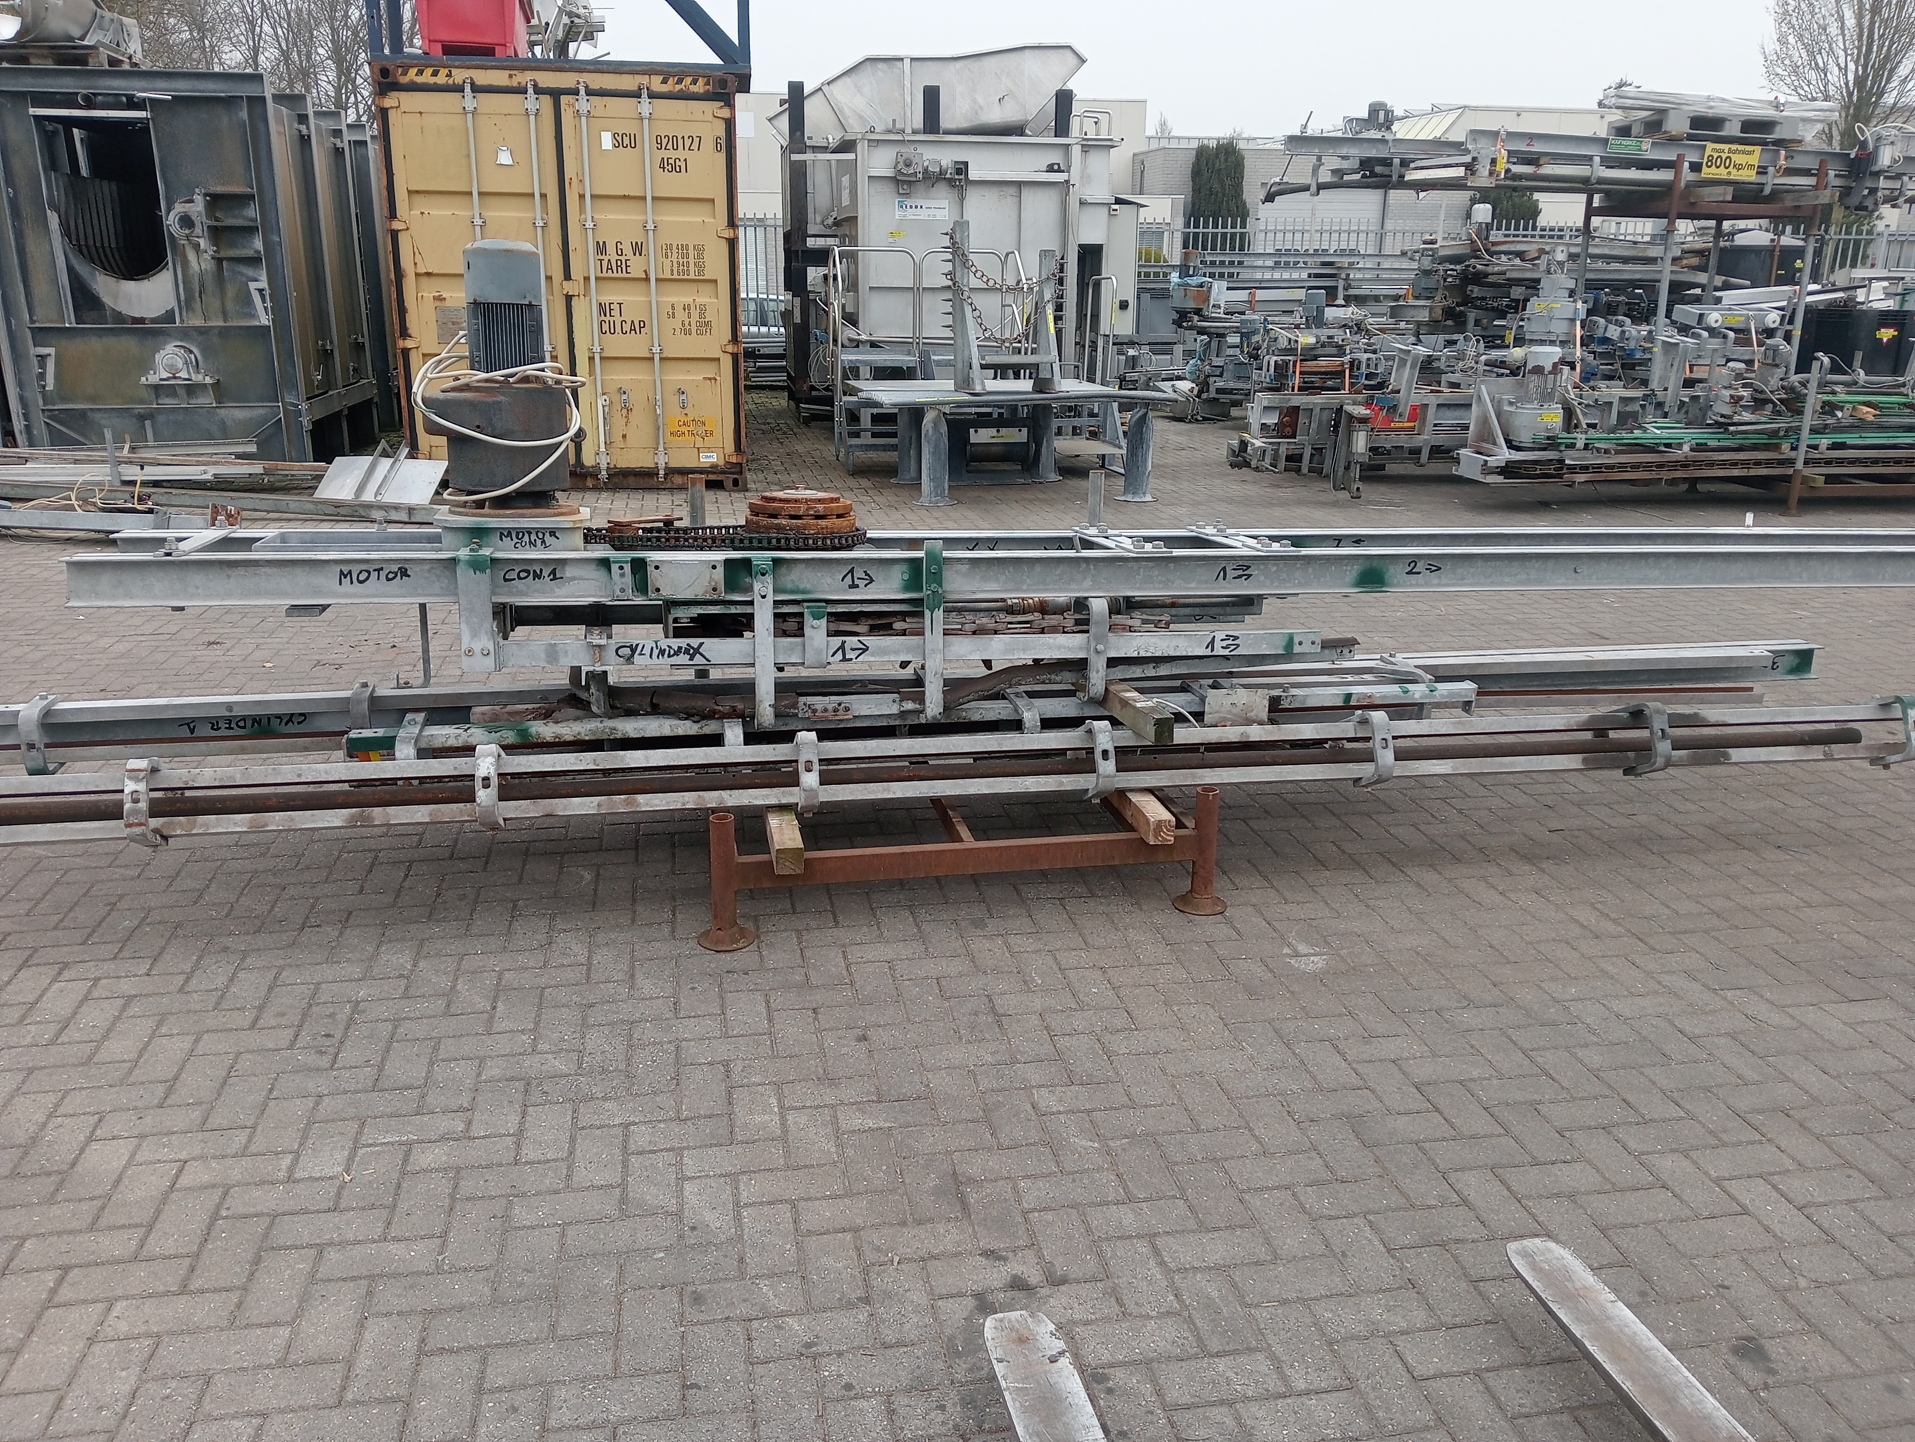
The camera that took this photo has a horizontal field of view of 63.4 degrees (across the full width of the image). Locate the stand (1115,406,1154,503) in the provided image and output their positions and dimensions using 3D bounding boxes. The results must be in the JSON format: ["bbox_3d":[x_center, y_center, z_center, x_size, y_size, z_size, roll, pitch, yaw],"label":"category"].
[{"bbox_3d":[1.331,-1.968,11.402,0.300,0.676,0.300,-2,17,-8],"label":"stand"}]

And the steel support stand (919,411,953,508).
[{"bbox_3d":[-0.153,-1.899,11.101,0.300,0.683,0.300,-2,17,-8],"label":"steel support stand"}]

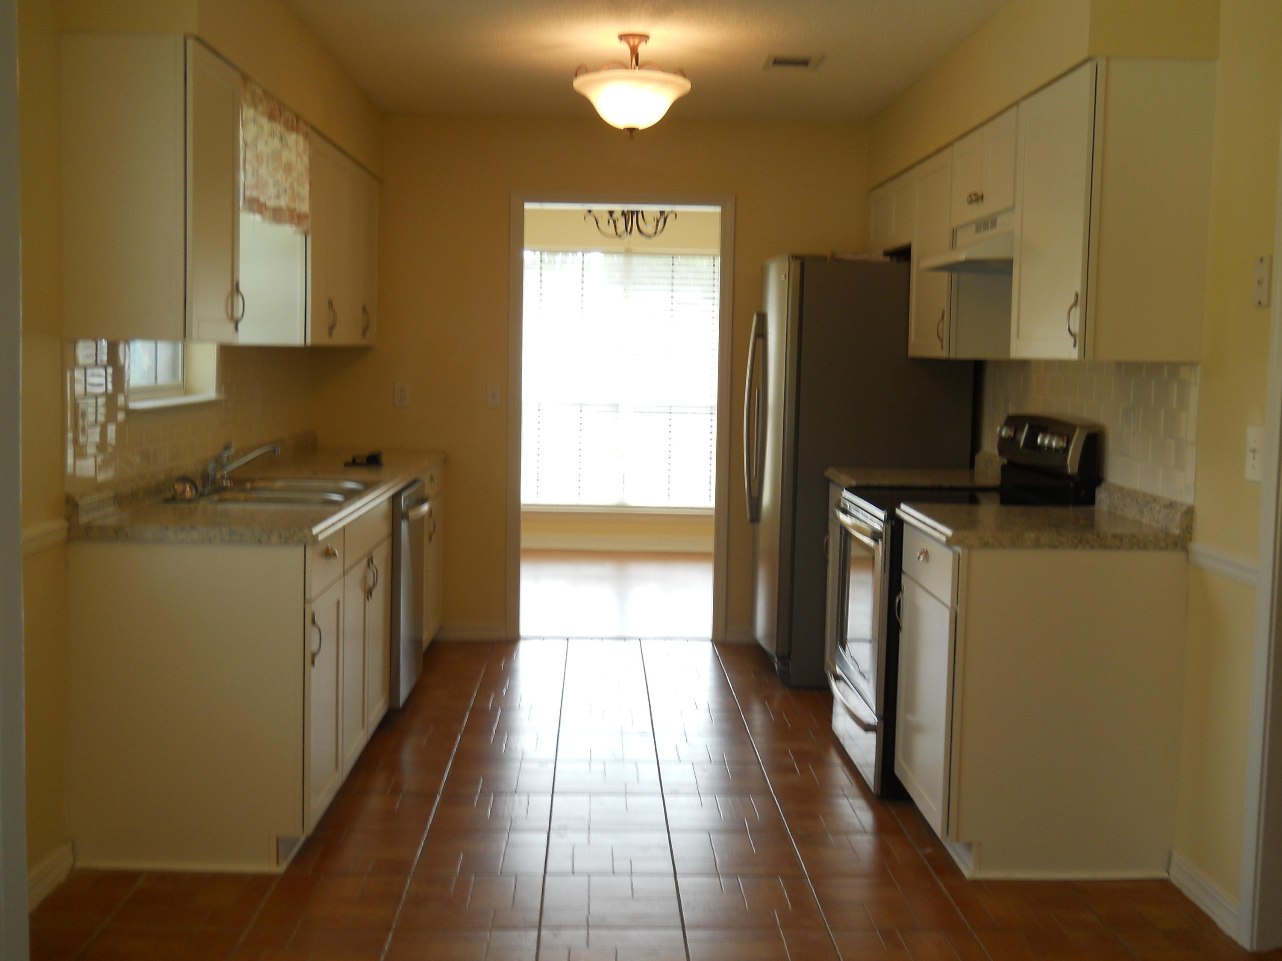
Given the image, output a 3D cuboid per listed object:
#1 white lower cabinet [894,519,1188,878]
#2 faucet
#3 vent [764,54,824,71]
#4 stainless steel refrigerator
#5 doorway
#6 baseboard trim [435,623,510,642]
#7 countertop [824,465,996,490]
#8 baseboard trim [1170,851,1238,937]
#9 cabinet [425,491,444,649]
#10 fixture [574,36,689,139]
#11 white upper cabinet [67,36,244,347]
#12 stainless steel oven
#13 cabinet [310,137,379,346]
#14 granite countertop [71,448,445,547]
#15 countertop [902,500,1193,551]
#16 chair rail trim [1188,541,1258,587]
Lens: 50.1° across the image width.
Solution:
[{"bbox_3d":[1.107,0.597,3.930,0.629,0.874,0.605,1,5,-2],"label":"white lower cabinet"},{"bbox_3d":[-1.281,-0.046,4.428,0.240,0.154,0.230,1,5,-2],"label":"faucet"},{"bbox_3d":[0.556,-1.522,5.024,0.210,0.015,0.290,1,5,-2],"label":"vent"},{"bbox_3d":[0.922,-0.053,6.072,0.858,1.766,0.880,1,5,-2],"label":"stainless steel refrigerator"},{"bbox_3d":[-0.099,-0.285,6.465,1.038,2.096,0.130,1,5,-2],"label":"doorway"},{"bbox_3d":[-0.813,0.713,6.479,0.357,0.083,0.016,1,5,-2],"label":"baseboard trim"},{"bbox_3d":[1.063,-0.003,5.196,0.635,0.046,0.530,1,5,-2],"label":"countertop"},{"bbox_3d":[1.418,1.040,3.451,0.017,0.083,0.405,1,5,-2],"label":"baseboard trim"},{"bbox_3d":[-1.241,0.363,6.020,0.618,0.874,0.930,1,5,-2],"label":"cabinet"},{"bbox_3d":[-0.031,-1.357,4.736,0.406,0.352,0.406,1,5,-2],"label":"fixture"},{"bbox_3d":[-1.294,-0.752,3.668,0.331,0.757,0.450,1,5,-2],"label":"white upper cabinet"},{"bbox_3d":[1.039,0.484,4.589,0.682,0.960,0.760,1,5,-2],"label":"stainless steel oven"},{"bbox_3d":[-1.353,-0.933,5.604,0.331,0.757,1.510,1,5,-2],"label":"cabinet"},{"bbox_3d":[-1.199,0.003,4.970,0.625,0.047,2.935,1,5,-2],"label":"granite countertop"},{"bbox_3d":[1.107,0.127,3.850,0.635,0.046,0.615,1,5,-2],"label":"countertop"},{"bbox_3d":[1.429,0.204,3.371,0.022,0.050,0.385,1,5,-2],"label":"chair rail trim"}]

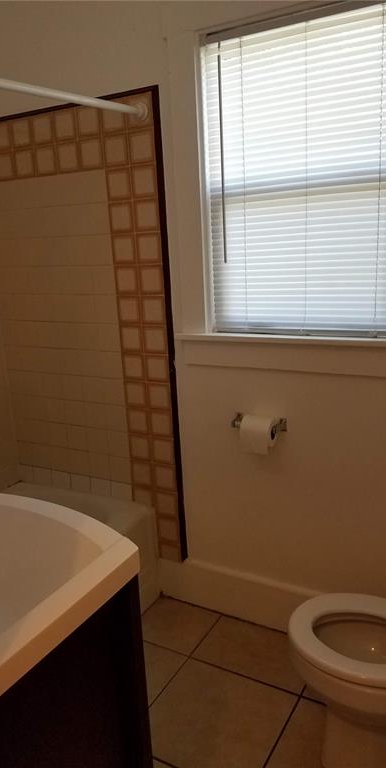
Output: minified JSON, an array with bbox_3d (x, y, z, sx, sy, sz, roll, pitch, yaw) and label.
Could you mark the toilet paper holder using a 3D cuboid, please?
[{"bbox_3d":[0.221,0.142,1.970,0.190,0.050,0.073,6,17,30],"label":"toilet paper holder"}]

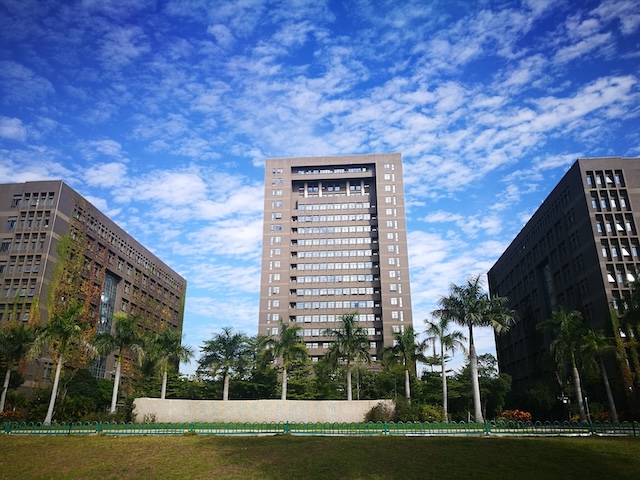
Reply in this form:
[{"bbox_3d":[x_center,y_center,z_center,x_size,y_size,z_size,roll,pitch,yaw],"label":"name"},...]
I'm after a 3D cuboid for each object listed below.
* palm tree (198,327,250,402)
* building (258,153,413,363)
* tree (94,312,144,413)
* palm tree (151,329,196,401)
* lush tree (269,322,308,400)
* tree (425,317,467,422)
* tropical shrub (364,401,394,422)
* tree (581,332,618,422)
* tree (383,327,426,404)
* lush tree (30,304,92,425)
[{"bbox_3d":[-7.942,10.936,40.723,4.324,7.771,4.324,0,-20,0],"label":"palm tree"},{"bbox_3d":[4.978,14.656,144.370,39.699,73.801,25.000,-2,-20,5],"label":"building"},{"bbox_3d":[-16.390,9.850,40.110,4.090,8.160,4.010,0,-21,0],"label":"tree"},{"bbox_3d":[-13.450,11.790,44.720,4.130,7.740,4.050,0,-21,0],"label":"palm tree"},{"bbox_3d":[-2.841,10.405,39.853,3.653,8.168,3.653,0,-20,0],"label":"lush tree"},{"bbox_3d":[9.043,9.024,35.034,3.086,7.372,3.086,0,-20,0],"label":"tree"},{"bbox_3d":[4.070,11.700,34.060,2.050,1.420,1.750,0,-21,0],"label":"tropical shrub"},{"bbox_3d":[20.683,9.844,36.331,2.960,6.657,2.960,0,-20,0],"label":"tree"},{"bbox_3d":[7.540,11.450,43.780,4.040,7.760,3.960,0,-21,0],"label":"tree"},{"bbox_3d":[-18.240,8.300,34.280,4.560,8.190,4.470,0,-21,0],"label":"lush tree"}]

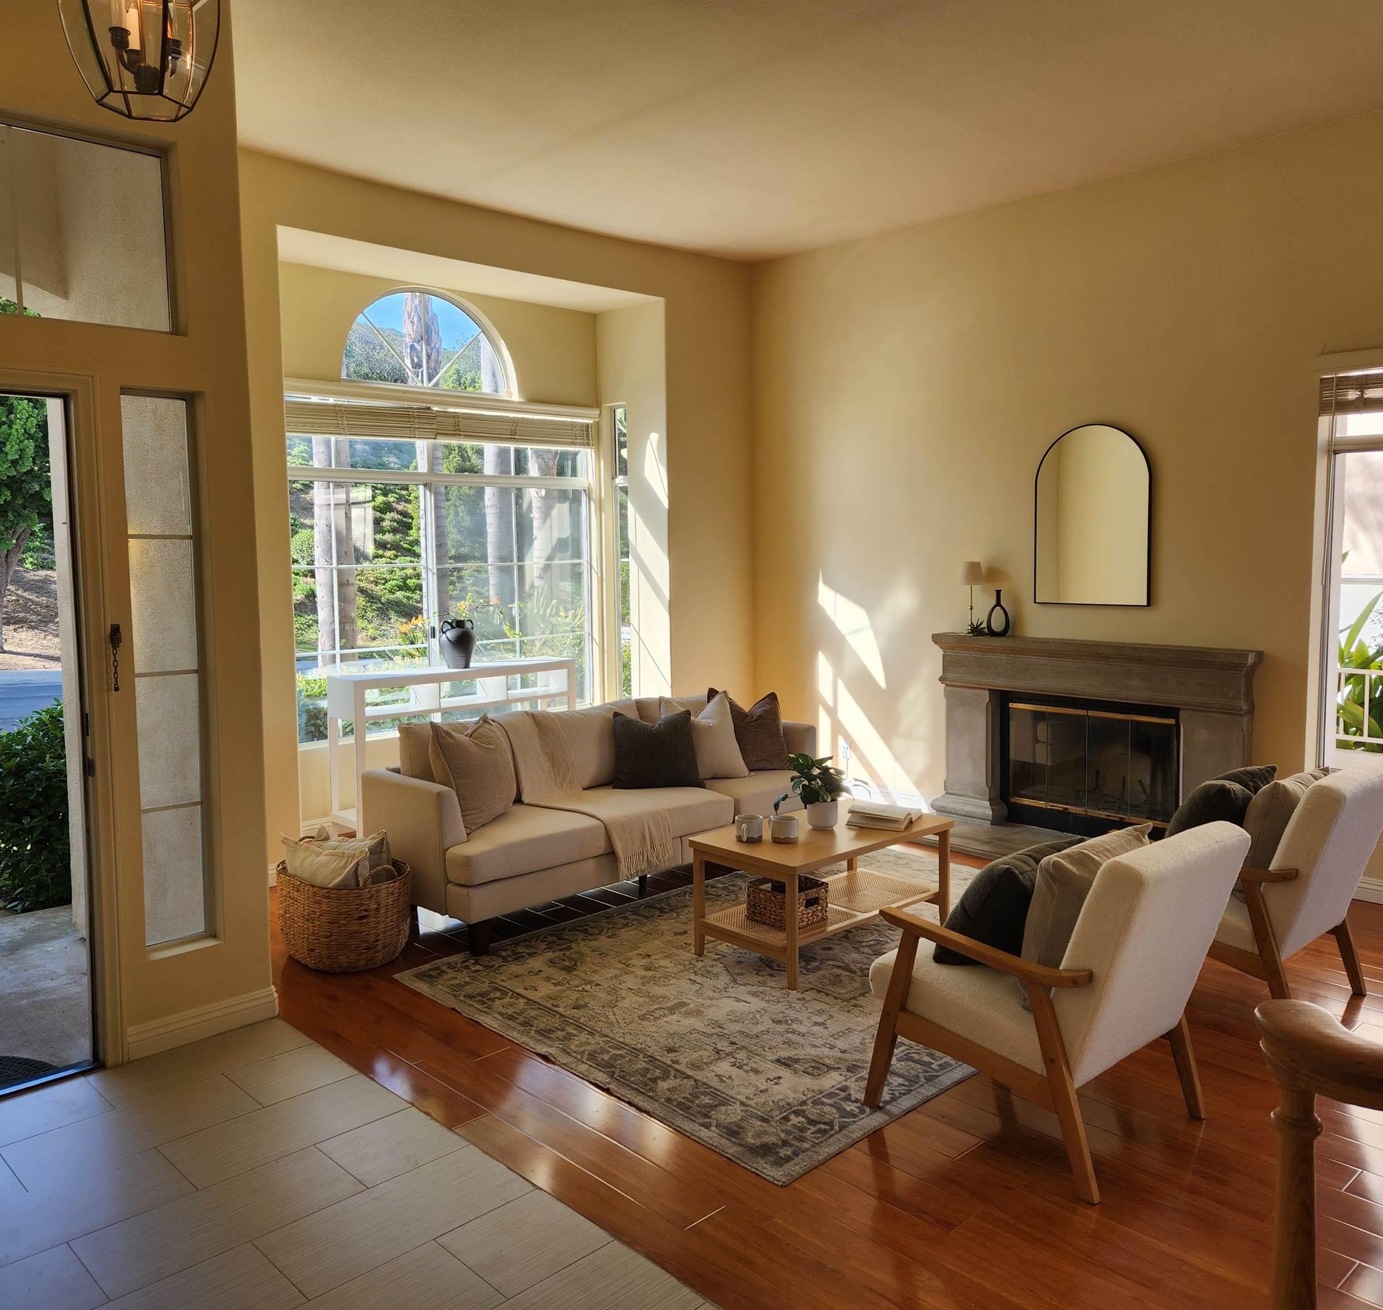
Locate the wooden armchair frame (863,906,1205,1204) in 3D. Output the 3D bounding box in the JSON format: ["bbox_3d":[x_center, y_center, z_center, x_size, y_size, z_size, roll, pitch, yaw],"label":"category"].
[{"bbox_3d":[0.961,0.991,3.242,0.630,0.590,0.730,-6,8,-44],"label":"wooden armchair frame"}]

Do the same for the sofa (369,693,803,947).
[{"bbox_3d":[-0.353,0.663,5.610,2.270,0.820,0.840,-6,8,-44],"label":"sofa"}]

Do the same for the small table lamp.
[{"bbox_3d":[1.552,-0.310,6.435,0.150,0.412,0.150,-6,8,-44],"label":"small table lamp"}]

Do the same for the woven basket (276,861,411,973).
[{"bbox_3d":[-1.350,0.995,4.537,0.510,0.360,0.510,0,6,0],"label":"woven basket"}]

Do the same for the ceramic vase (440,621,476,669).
[{"bbox_3d":[-1.339,-0.068,6.661,0.210,0.280,0.210,0,6,0],"label":"ceramic vase"}]

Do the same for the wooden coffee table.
[{"bbox_3d":[0.535,0.928,4.680,0.975,0.457,0.570,-6,8,-43],"label":"wooden coffee table"}]

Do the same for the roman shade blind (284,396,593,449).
[{"bbox_3d":[-1.420,-1.312,6.653,2.220,0.195,0.080,-6,8,-44],"label":"roman shade blind"}]

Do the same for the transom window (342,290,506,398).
[{"bbox_3d":[-1.512,-1.803,6.670,1.150,0.570,0.120,-6,8,-44],"label":"transom window"}]

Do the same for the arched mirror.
[{"bbox_3d":[2.048,-0.711,5.905,0.035,0.915,0.615,-6,8,-44],"label":"arched mirror"}]

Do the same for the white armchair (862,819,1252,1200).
[{"bbox_3d":[0.990,0.877,3.217,0.635,0.840,0.840,-6,8,-41],"label":"white armchair"}]

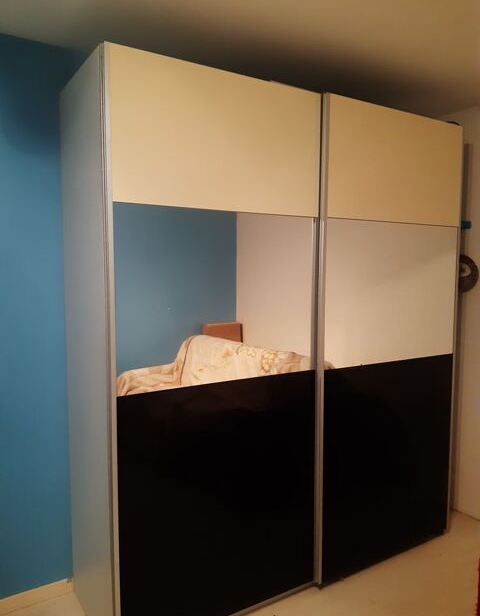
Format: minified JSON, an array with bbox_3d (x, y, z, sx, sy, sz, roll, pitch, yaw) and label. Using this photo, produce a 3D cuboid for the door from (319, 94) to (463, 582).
[{"bbox_3d":[0.735,0.162,2.297,0.915,2.130,0.050,-3,5,-31],"label":"door"}]

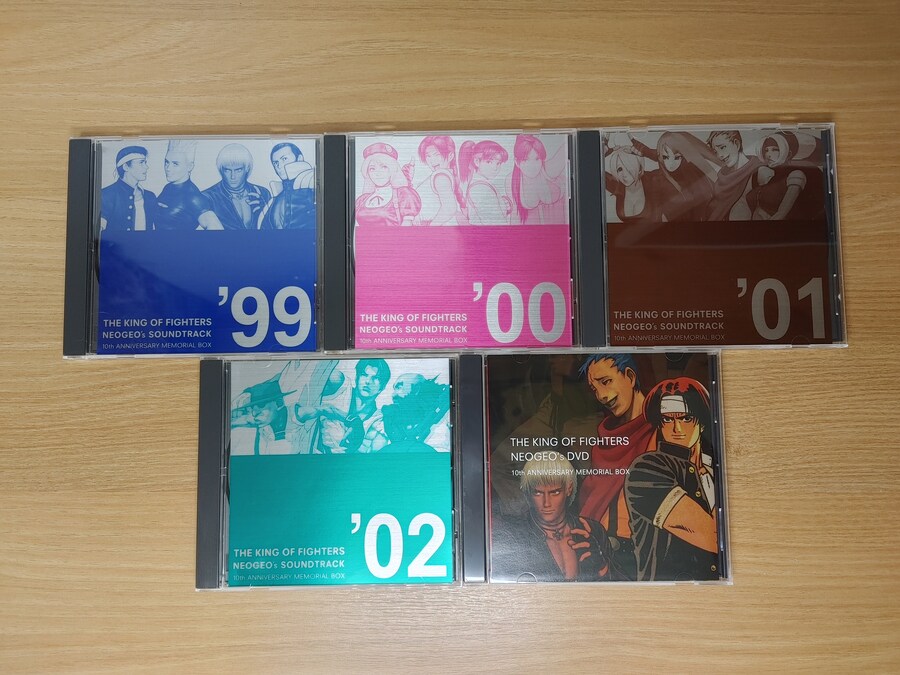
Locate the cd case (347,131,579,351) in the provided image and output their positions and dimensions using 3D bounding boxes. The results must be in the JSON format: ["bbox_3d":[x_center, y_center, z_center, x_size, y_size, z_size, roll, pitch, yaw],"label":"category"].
[{"bbox_3d":[0.001,-0.053,0.379,0.142,0.010,0.125,-1,86,1],"label":"cd case"}]

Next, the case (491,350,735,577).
[{"bbox_3d":[0.077,0.070,0.369,0.142,0.010,0.125,-1,86,1],"label":"case"}]

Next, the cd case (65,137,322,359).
[{"bbox_3d":[-0.142,-0.051,0.381,0.142,0.010,0.125,-1,86,1],"label":"cd case"}]

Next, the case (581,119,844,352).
[{"bbox_3d":[0.143,-0.056,0.377,0.142,0.010,0.125,-1,86,1],"label":"case"}]

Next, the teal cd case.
[{"bbox_3d":[-0.065,0.073,0.371,0.142,0.010,0.125,-1,86,1],"label":"teal cd case"}]

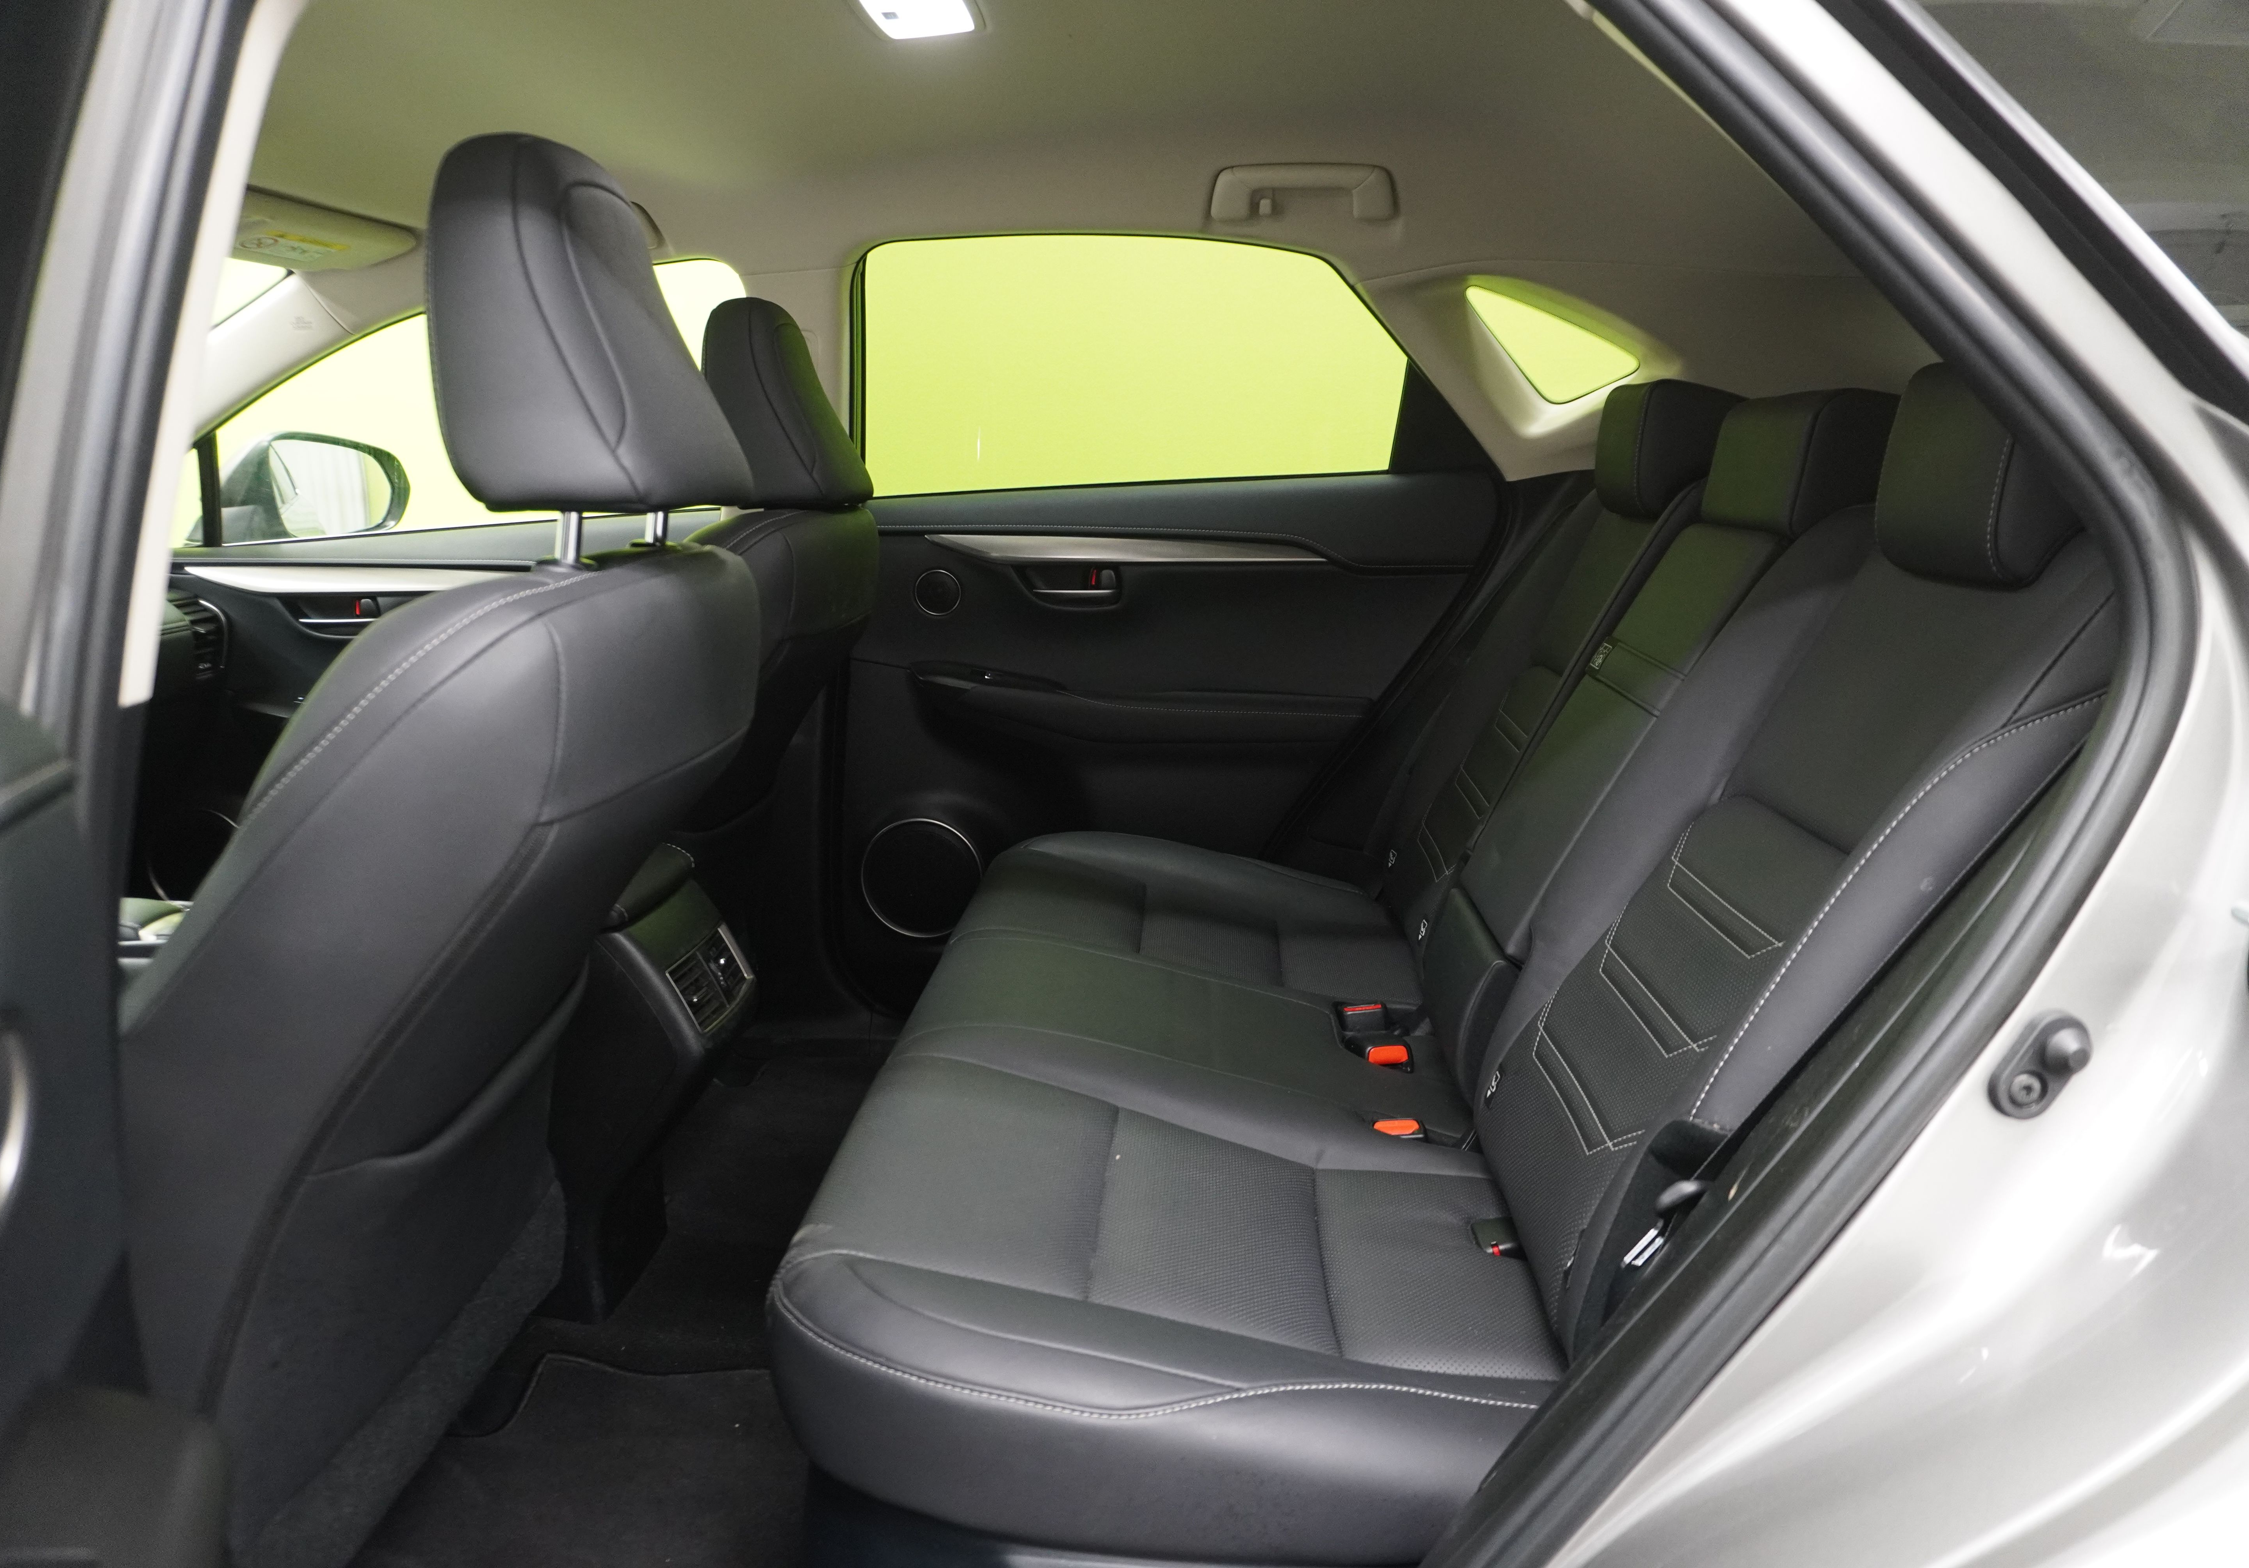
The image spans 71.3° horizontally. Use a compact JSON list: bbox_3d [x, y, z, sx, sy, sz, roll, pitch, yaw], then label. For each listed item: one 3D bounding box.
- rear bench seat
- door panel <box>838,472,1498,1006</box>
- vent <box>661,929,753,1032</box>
[{"bbox_3d":[0.234,-0.006,1.441,0.900,0.730,1.300,1,12,3],"label":"rear bench seat"},{"bbox_3d":[0.046,-0.045,2.159,0.900,0.750,0.120,1,12,3],"label":"door panel"},{"bbox_3d":[-0.405,0.190,1.515,0.030,0.065,0.148,-27,9,8],"label":"vent"}]

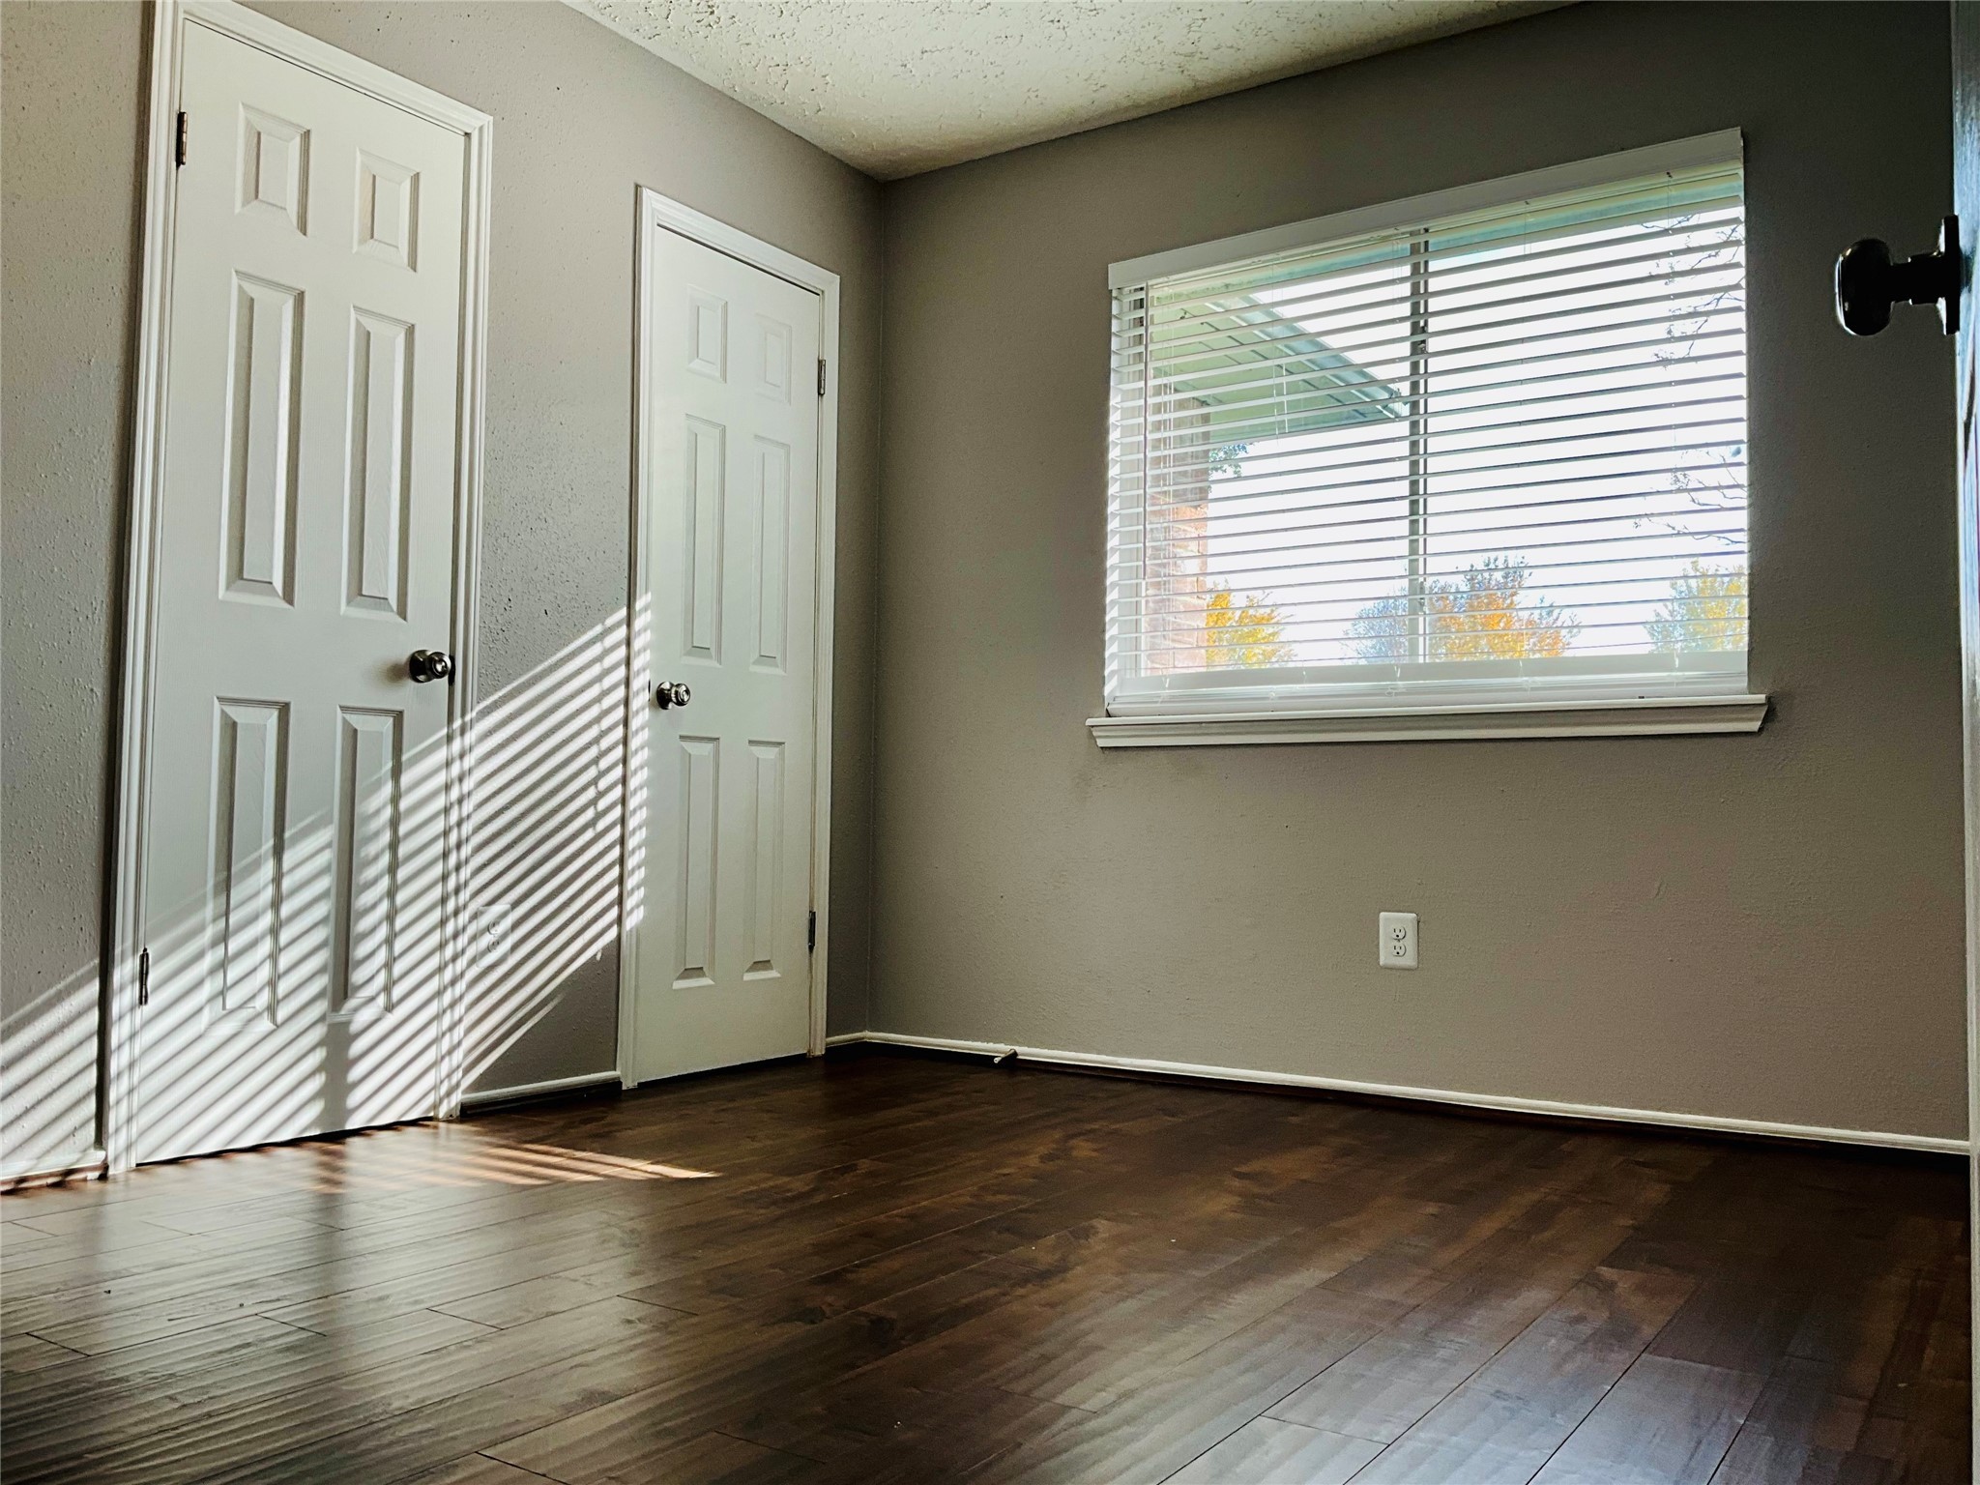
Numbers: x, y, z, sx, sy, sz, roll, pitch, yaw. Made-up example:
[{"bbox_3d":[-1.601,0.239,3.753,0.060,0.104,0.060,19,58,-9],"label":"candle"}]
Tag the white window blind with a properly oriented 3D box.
[{"bbox_3d":[0.940,-0.629,3.835,1.570,1.250,0.130,-1,-4,34],"label":"white window blind"}]

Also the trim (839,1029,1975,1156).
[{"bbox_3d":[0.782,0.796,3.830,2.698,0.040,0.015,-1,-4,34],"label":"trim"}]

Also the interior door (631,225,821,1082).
[{"bbox_3d":[-0.651,-0.207,4.176,0.040,2.030,0.610,-1,-4,34],"label":"interior door"}]

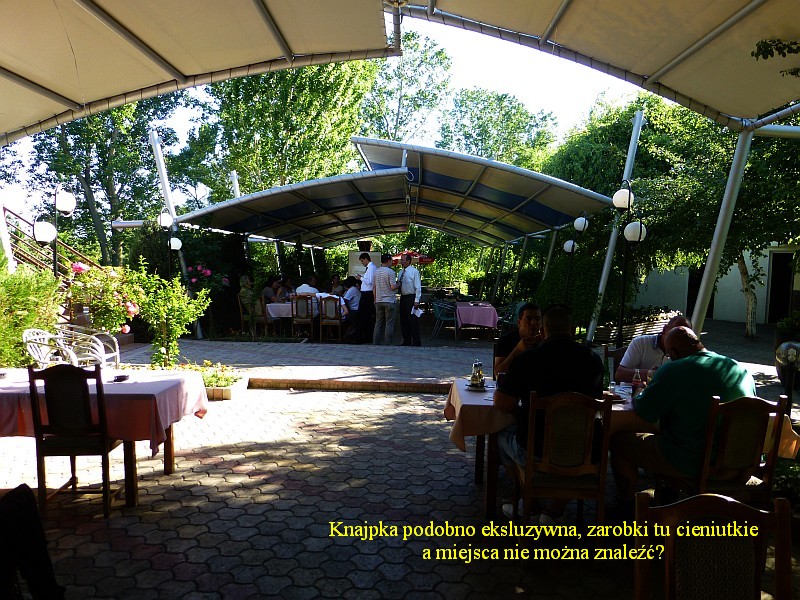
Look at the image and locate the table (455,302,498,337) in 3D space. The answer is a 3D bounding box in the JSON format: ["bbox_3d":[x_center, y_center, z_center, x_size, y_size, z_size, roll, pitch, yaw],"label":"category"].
[{"bbox_3d":[1.570,0.456,11.446,0.870,0.750,0.870,0,3,0],"label":"table"}]

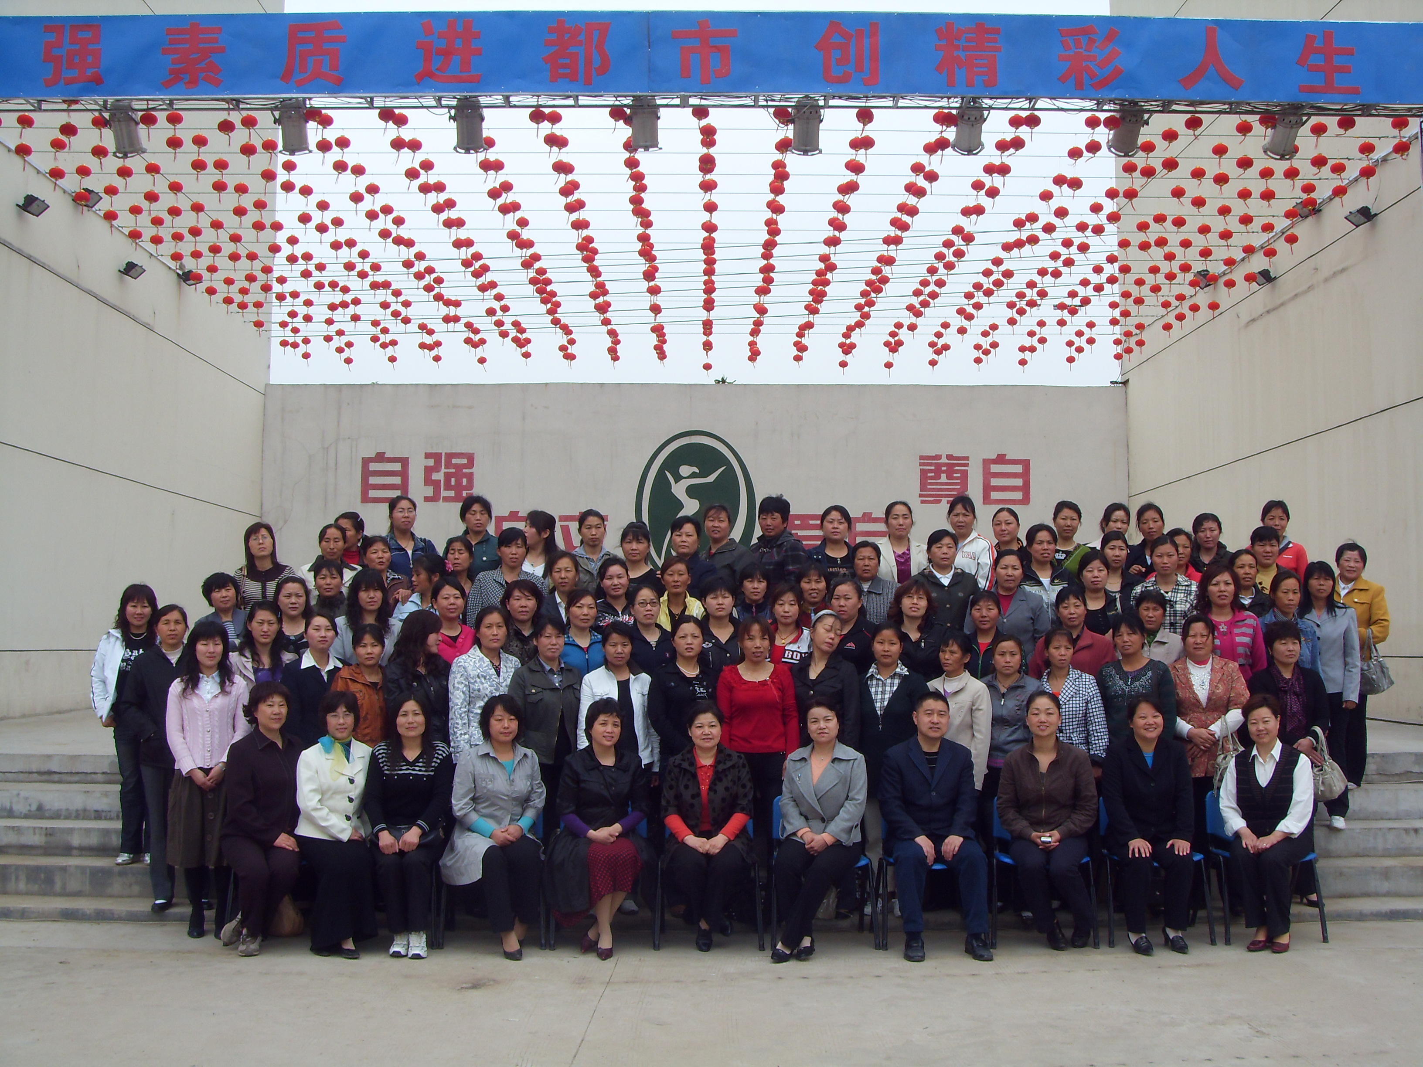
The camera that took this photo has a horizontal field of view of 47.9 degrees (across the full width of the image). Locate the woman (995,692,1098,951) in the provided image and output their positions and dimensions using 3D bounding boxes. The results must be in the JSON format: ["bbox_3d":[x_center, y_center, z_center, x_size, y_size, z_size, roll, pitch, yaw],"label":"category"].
[{"bbox_3d":[1.701,1.439,8.137,0.500,1.265,0.620,0,-4,5],"label":"woman"}]

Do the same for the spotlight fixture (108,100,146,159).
[{"bbox_3d":[-4.600,-3.180,12.600,0.280,0.410,0.280,-7,24,3],"label":"spotlight fixture"}]

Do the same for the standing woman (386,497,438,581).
[{"bbox_3d":[-1.910,0.584,10.183,0.430,1.662,0.280,1,-4,-10],"label":"standing woman"}]

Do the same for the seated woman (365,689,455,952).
[{"bbox_3d":[-1.521,1.440,8.047,0.450,1.250,0.660,1,-4,-9],"label":"seated woman"}]

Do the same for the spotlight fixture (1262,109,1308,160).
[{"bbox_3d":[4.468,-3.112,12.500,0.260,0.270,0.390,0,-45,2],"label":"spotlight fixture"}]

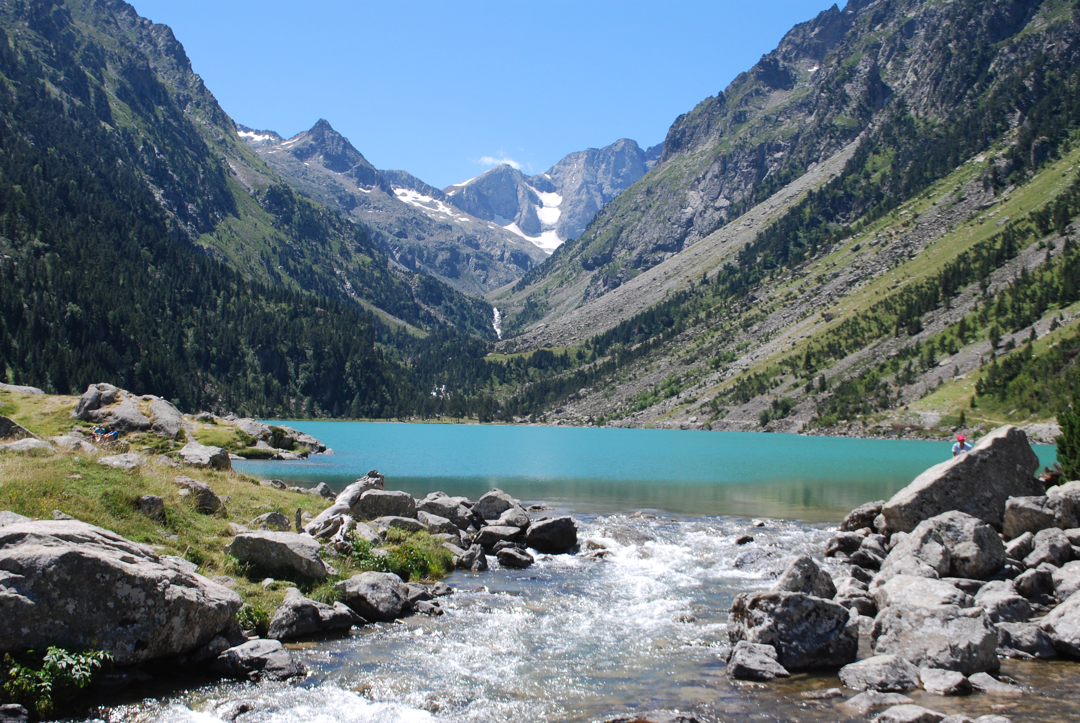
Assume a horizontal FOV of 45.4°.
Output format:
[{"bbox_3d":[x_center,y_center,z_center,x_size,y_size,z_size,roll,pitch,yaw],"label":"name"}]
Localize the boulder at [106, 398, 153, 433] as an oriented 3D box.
[{"bbox_3d":[-20.994,2.737,66.000,2.400,1.800,2.300,1,-3,-18],"label":"boulder"}]

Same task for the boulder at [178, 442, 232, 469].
[{"bbox_3d":[-13.225,3.731,51.000,2.100,1.150,1.700,1,-3,-14],"label":"boulder"}]

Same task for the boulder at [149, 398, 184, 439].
[{"bbox_3d":[-19.054,2.975,66.000,1.800,2.100,2.200,1,-3,-16],"label":"boulder"}]

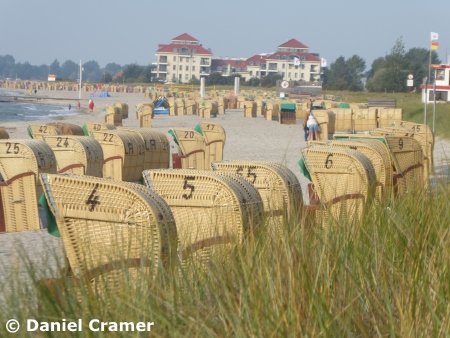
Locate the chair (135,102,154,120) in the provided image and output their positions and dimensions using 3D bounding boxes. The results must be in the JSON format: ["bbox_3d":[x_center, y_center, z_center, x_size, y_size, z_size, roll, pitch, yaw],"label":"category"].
[{"bbox_3d":[-7.287,-5.230,220.000,1.000,1.530,1.200,2,3,36],"label":"chair"}]

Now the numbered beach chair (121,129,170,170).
[{"bbox_3d":[-2.108,-0.264,63.000,0.920,1.550,1.180,1,3,31],"label":"numbered beach chair"}]

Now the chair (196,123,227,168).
[{"bbox_3d":[-0.388,-0.693,76.500,0.920,1.570,1.180,0,2,3],"label":"chair"}]

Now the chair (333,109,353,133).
[{"bbox_3d":[6.297,-2.407,129.000,1.200,1.600,0.920,1,2,-5],"label":"chair"}]

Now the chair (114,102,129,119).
[{"bbox_3d":[-10.101,-5.680,236.000,0.920,1.600,1.200,3,3,29],"label":"chair"}]

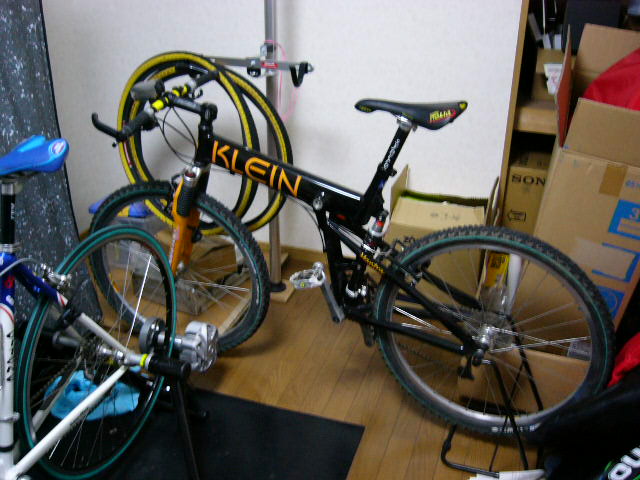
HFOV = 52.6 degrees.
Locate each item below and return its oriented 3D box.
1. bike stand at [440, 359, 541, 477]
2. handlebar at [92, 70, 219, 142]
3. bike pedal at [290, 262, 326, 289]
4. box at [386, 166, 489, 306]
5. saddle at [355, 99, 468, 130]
[{"bbox_3d":[0.525,0.438,1.845,0.280,0.352,0.320,10,26,21],"label":"bike stand"},{"bbox_3d":[-0.461,-0.431,1.924,0.165,0.115,0.600,7,29,15],"label":"handlebar"},{"bbox_3d":[-0.030,0.101,1.796,0.088,0.035,0.095,-5,20,27],"label":"bike pedal"},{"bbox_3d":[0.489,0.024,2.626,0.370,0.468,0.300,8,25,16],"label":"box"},{"bbox_3d":[0.226,-0.330,1.643,0.285,0.078,0.140,10,26,21],"label":"saddle"}]

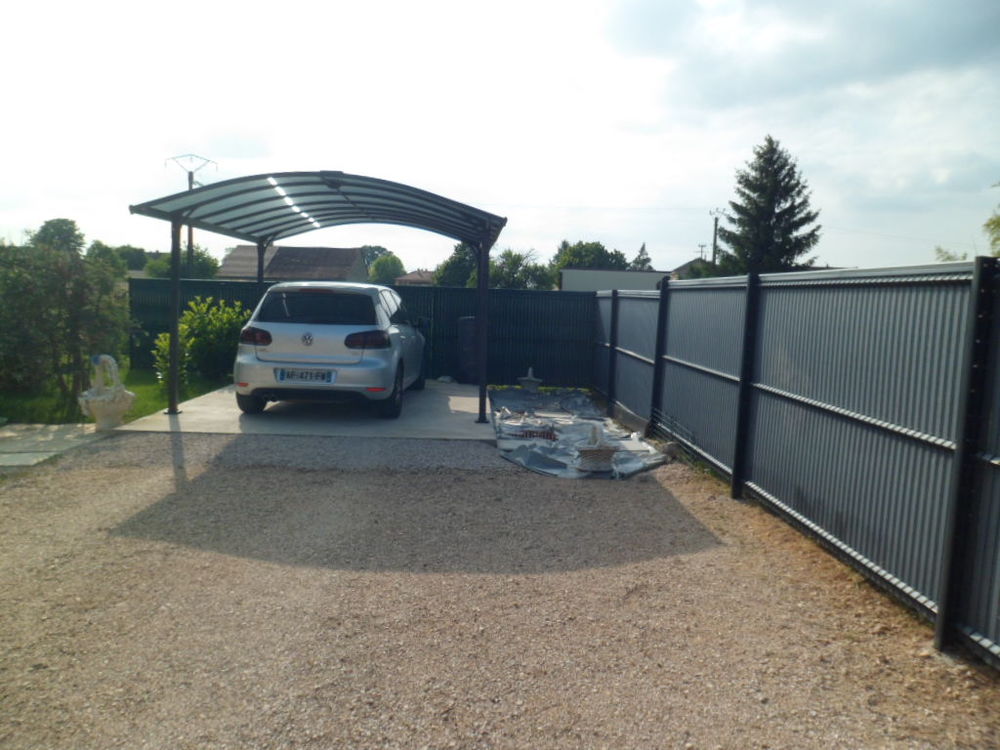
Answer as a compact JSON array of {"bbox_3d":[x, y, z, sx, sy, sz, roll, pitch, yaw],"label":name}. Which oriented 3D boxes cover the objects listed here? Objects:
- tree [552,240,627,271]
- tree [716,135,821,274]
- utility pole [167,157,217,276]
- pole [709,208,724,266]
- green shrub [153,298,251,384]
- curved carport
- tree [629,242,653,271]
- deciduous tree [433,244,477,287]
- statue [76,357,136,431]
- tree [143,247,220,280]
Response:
[{"bbox_3d":[9.599,-10.687,81.804,8.400,7.610,7.500,1,6,-3],"label":"tree"},{"bbox_3d":[14.692,-7.981,42.048,5.800,10.675,5.800,1,6,-3],"label":"tree"},{"bbox_3d":[-18.296,-8.396,44.646,3.100,9.196,0.400,1,6,-3],"label":"utility pole"},{"bbox_3d":[15.384,-7.903,54.161,1.150,8.068,0.350,1,6,-3],"label":"pole"},{"bbox_3d":[-4.269,-0.515,10.837,1.420,1.228,1.150,1,6,-3],"label":"green shrub"},{"bbox_3d":[-1.831,-0.953,9.716,3.620,2.460,5.000,1,6,-3],"label":"curved carport"},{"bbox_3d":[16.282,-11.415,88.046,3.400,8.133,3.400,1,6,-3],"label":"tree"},{"bbox_3d":[-2.401,-5.233,41.618,3.000,4.382,2.900,1,6,-3],"label":"deciduous tree"},{"bbox_3d":[-3.669,0.164,7.021,0.520,0.694,0.450,1,6,-3],"label":"statue"},{"bbox_3d":[-15.703,-4.629,37.098,3.700,3.395,3.400,1,6,-3],"label":"tree"}]

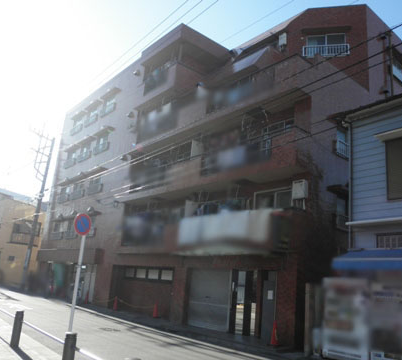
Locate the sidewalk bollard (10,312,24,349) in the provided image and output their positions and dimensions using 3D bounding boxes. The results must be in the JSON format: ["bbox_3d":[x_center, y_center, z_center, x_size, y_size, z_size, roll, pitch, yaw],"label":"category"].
[{"bbox_3d":[-4.092,3.315,8.661,0.165,0.725,0.165,16,-17,-38],"label":"sidewalk bollard"}]

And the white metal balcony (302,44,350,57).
[{"bbox_3d":[5.413,-5.552,16.829,1.920,0.510,0.200,1,-15,13],"label":"white metal balcony"}]

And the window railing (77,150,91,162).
[{"bbox_3d":[-7.594,-1.521,25.463,0.200,0.520,1.850,16,-17,-38],"label":"window railing"}]

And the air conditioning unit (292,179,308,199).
[{"bbox_3d":[3.466,0.338,13.527,0.220,0.620,0.500,16,-17,-38],"label":"air conditioning unit"}]

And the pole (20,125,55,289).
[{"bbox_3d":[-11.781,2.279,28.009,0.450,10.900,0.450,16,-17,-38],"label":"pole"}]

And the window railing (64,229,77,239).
[{"bbox_3d":[-8.483,3.640,25.449,0.180,0.520,1.780,16,-19,-38],"label":"window railing"}]

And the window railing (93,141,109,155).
[{"bbox_3d":[-6.102,-1.889,23.984,0.170,0.560,1.738,15,-18,-37],"label":"window railing"}]

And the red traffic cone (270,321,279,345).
[{"bbox_3d":[2.369,4.859,12.402,0.350,0.710,0.350,16,-17,-38],"label":"red traffic cone"}]

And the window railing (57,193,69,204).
[{"bbox_3d":[-9.625,1.376,27.375,0.170,0.549,1.750,15,-18,-37],"label":"window railing"}]

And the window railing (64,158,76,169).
[{"bbox_3d":[-9.299,-1.114,27.837,0.170,0.538,1.761,15,-18,-37],"label":"window railing"}]

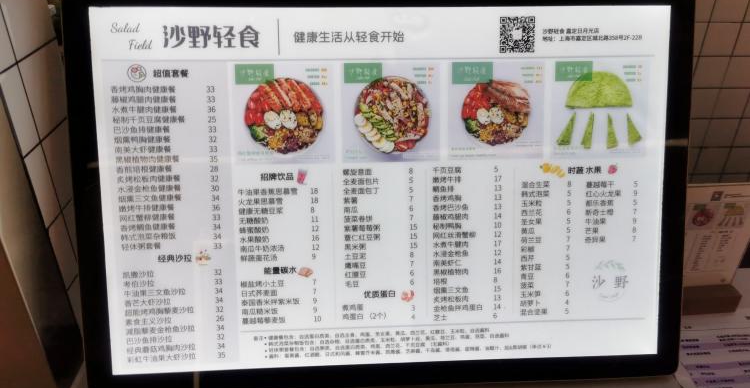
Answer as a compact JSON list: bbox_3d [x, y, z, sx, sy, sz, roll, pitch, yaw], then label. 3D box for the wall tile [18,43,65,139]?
[{"bbox_3d":[-0.417,-0.132,0.739,0.009,0.098,0.099,-1,30,-3],"label":"wall tile"}]

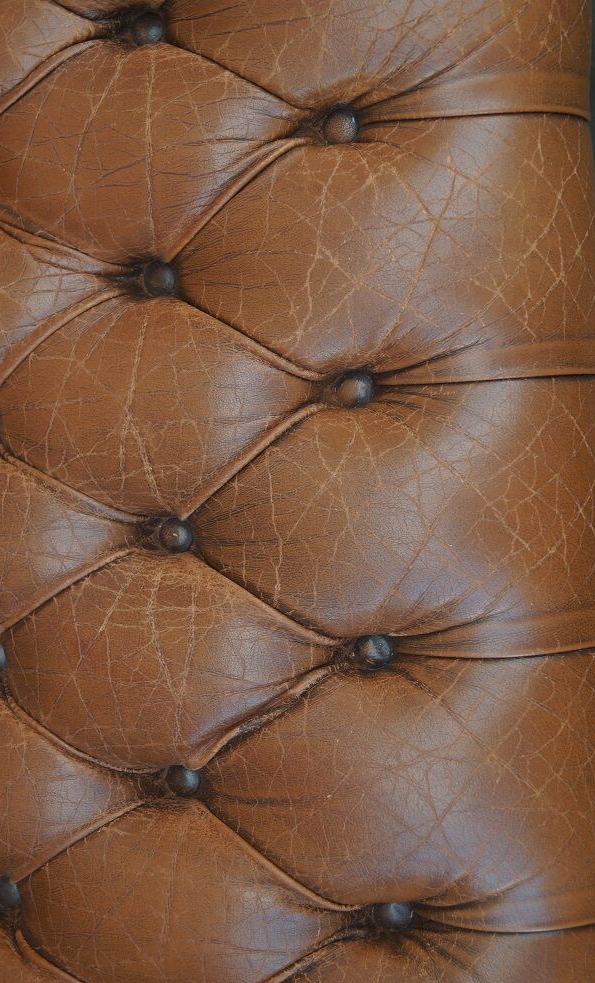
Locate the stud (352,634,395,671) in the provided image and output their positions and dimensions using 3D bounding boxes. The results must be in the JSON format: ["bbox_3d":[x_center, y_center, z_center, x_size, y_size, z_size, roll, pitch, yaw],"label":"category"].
[{"bbox_3d":[0.043,0.088,0.900,0.020,0.009,0.020,0,90,18],"label":"stud"}]

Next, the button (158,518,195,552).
[{"bbox_3d":[-0.070,0.025,0.947,0.009,0.020,0.020,0,90,-67],"label":"button"}]

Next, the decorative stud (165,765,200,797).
[{"bbox_3d":[-0.065,0.167,0.947,0.009,0.020,0.020,0,90,-67],"label":"decorative stud"}]

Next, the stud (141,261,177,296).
[{"bbox_3d":[-0.080,-0.123,0.947,0.009,0.020,0.020,0,90,-67],"label":"stud"}]

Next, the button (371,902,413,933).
[{"bbox_3d":[0.052,0.233,0.900,0.020,0.009,0.020,0,90,18],"label":"button"}]

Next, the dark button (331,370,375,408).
[{"bbox_3d":[0.032,-0.057,0.900,0.020,0.009,0.020,0,90,18],"label":"dark button"}]

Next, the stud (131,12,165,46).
[{"bbox_3d":[-0.086,-0.267,0.947,0.009,0.020,0.020,0,90,-67],"label":"stud"}]

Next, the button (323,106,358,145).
[{"bbox_3d":[0.024,-0.201,0.900,0.020,0.009,0.020,0,90,18],"label":"button"}]

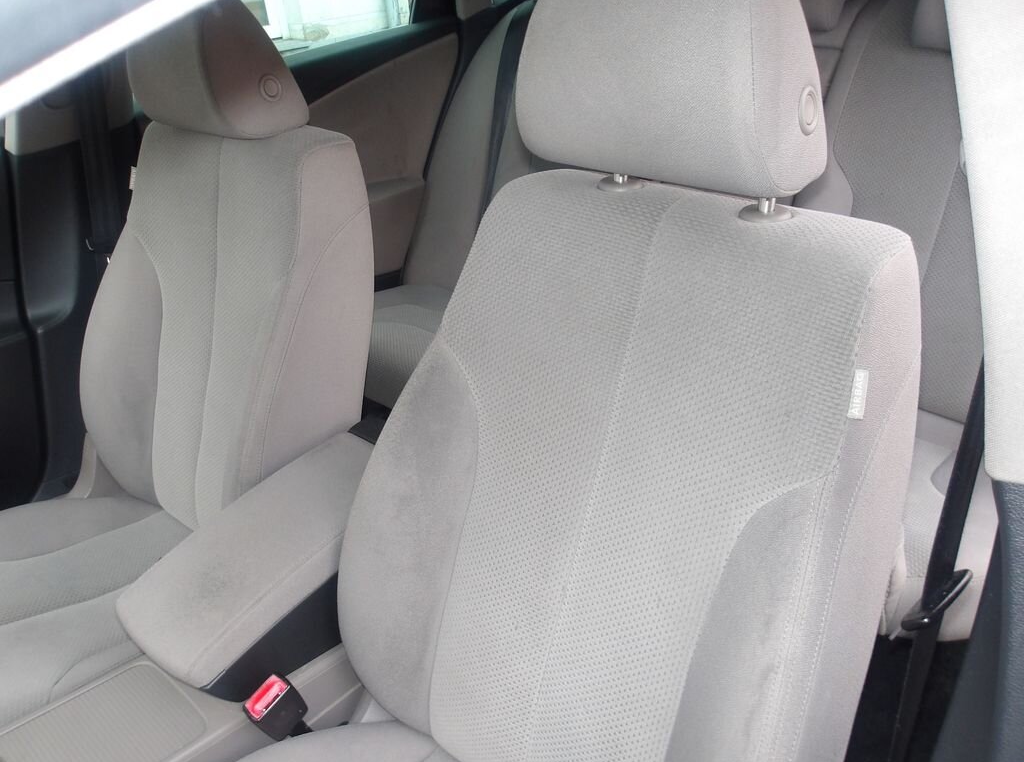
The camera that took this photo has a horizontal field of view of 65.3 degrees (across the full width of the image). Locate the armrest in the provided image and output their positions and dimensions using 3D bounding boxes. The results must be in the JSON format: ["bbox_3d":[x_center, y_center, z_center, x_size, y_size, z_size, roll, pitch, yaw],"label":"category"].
[{"bbox_3d":[-0.285,0.201,0.962,0.172,0.065,0.350,23,49,39],"label":"armrest"}]

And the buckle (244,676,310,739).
[{"bbox_3d":[-0.259,0.359,0.882,0.029,0.055,0.046,23,57,39],"label":"buckle"}]

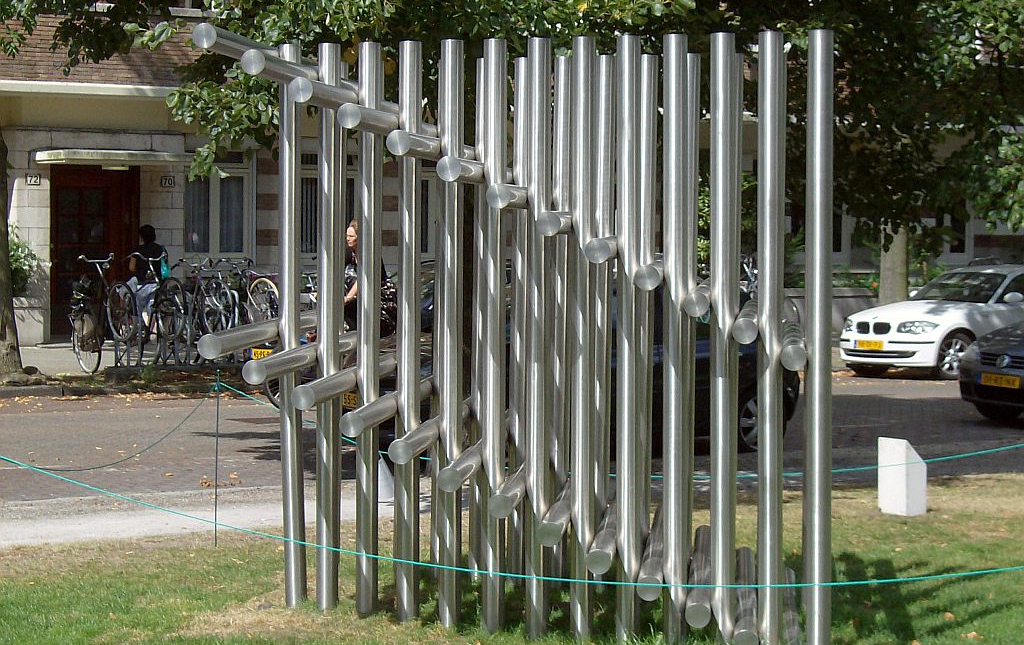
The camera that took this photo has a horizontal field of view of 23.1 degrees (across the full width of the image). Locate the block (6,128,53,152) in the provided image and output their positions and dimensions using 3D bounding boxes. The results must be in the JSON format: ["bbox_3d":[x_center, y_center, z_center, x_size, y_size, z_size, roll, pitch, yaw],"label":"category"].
[{"bbox_3d":[-6.579,-2.470,34.063,0.656,0.297,0.250,-1,3,-32],"label":"block"}]

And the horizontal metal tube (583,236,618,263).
[{"bbox_3d":[0.465,-0.349,11.343,0.102,0.102,2.500,0,3,5],"label":"horizontal metal tube"}]

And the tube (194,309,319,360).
[{"bbox_3d":[-1.103,0.038,11.343,0.102,0.102,2.500,0,3,5],"label":"tube"}]

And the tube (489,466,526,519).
[{"bbox_3d":[0.074,0.675,11.312,0.100,0.100,2.500,0,3,5],"label":"tube"}]

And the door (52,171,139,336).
[{"bbox_3d":[-5.777,-0.988,34.630,1.296,2.413,0.120,-1,3,-32],"label":"door"}]

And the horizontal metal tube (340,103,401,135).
[{"bbox_3d":[-0.594,-1.009,12.927,0.114,0.114,2.915,1,3,6],"label":"horizontal metal tube"}]

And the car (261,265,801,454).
[{"bbox_3d":[0.413,0.335,21.171,4.200,1.460,1.730,-1,3,-36],"label":"car"}]

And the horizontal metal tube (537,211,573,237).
[{"bbox_3d":[0.266,-0.456,11.235,0.100,0.100,2.500,0,3,5],"label":"horizontal metal tube"}]

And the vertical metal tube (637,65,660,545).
[{"bbox_3d":[0.657,0.001,12.166,0.102,2.615,0.102,1,3,5],"label":"vertical metal tube"}]

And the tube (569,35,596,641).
[{"bbox_3d":[0.298,0.073,10.520,0.102,2.530,0.102,0,2,5],"label":"tube"}]

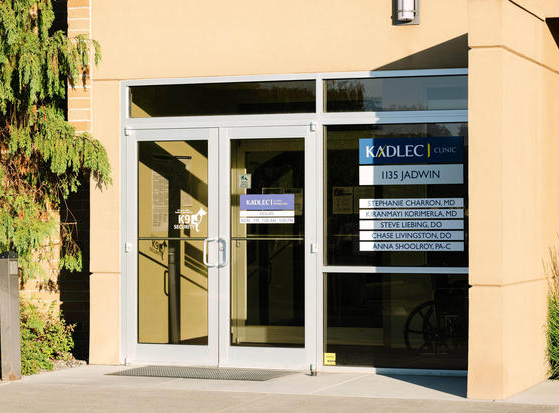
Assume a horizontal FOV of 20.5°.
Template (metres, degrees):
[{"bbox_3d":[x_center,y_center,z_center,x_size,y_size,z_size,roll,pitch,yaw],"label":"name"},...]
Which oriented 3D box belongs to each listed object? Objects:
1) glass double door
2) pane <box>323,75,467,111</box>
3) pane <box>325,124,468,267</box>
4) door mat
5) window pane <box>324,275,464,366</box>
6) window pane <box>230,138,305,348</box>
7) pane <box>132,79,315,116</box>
[{"bbox_3d":[-0.539,0.363,13.835,1.849,2.150,0.120,0,-1,21],"label":"glass double door"},{"bbox_3d":[1.064,-0.968,13.277,1.450,0.300,0.050,0,-1,21],"label":"pane"},{"bbox_3d":[1.065,-0.101,13.268,1.450,1.233,0.050,0,-1,21],"label":"pane"},{"bbox_3d":[-0.649,1.420,13.256,1.490,0.020,0.840,0,-1,21],"label":"door mat"},{"bbox_3d":[1.065,0.979,13.256,1.450,0.817,0.050,0,-1,21],"label":"window pane"},{"bbox_3d":[-0.109,0.319,13.673,0.712,1.848,0.045,0,-1,21],"label":"window pane"},{"bbox_3d":[-0.531,-0.965,13.877,1.815,0.296,0.050,0,-1,21],"label":"pane"}]

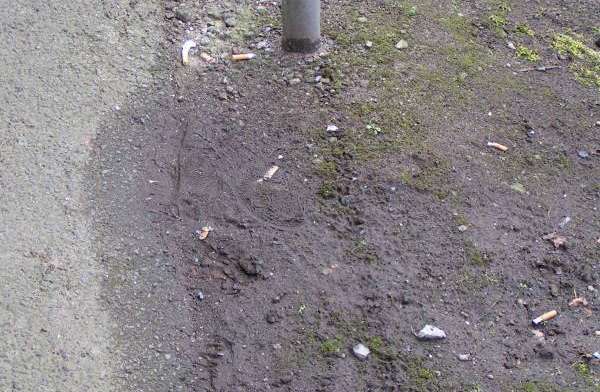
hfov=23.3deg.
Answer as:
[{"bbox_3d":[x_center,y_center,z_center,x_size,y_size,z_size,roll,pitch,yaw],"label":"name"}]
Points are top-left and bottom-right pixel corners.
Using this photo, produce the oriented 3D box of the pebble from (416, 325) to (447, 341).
[{"bbox_3d":[0.166,0.173,1.841,0.037,0.012,0.015,3,38,4],"label":"pebble"}]

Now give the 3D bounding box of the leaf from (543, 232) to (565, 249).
[{"bbox_3d":[0.347,0.061,1.982,0.033,0.009,0.026,0,38,1],"label":"leaf"}]

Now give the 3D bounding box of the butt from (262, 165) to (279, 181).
[{"bbox_3d":[-0.042,-0.034,2.111,0.009,0.005,0.031,15,41,19],"label":"butt"}]

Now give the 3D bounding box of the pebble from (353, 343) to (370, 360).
[{"bbox_3d":[0.077,0.194,1.815,0.021,0.012,0.017,4,39,6],"label":"pebble"}]

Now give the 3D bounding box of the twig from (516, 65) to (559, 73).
[{"bbox_3d":[0.379,-0.203,2.318,0.074,0.005,0.006,-7,39,-8],"label":"twig"}]

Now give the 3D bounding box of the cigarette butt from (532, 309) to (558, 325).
[{"bbox_3d":[0.314,0.155,1.864,0.035,0.007,0.008,-20,42,-22],"label":"cigarette butt"}]

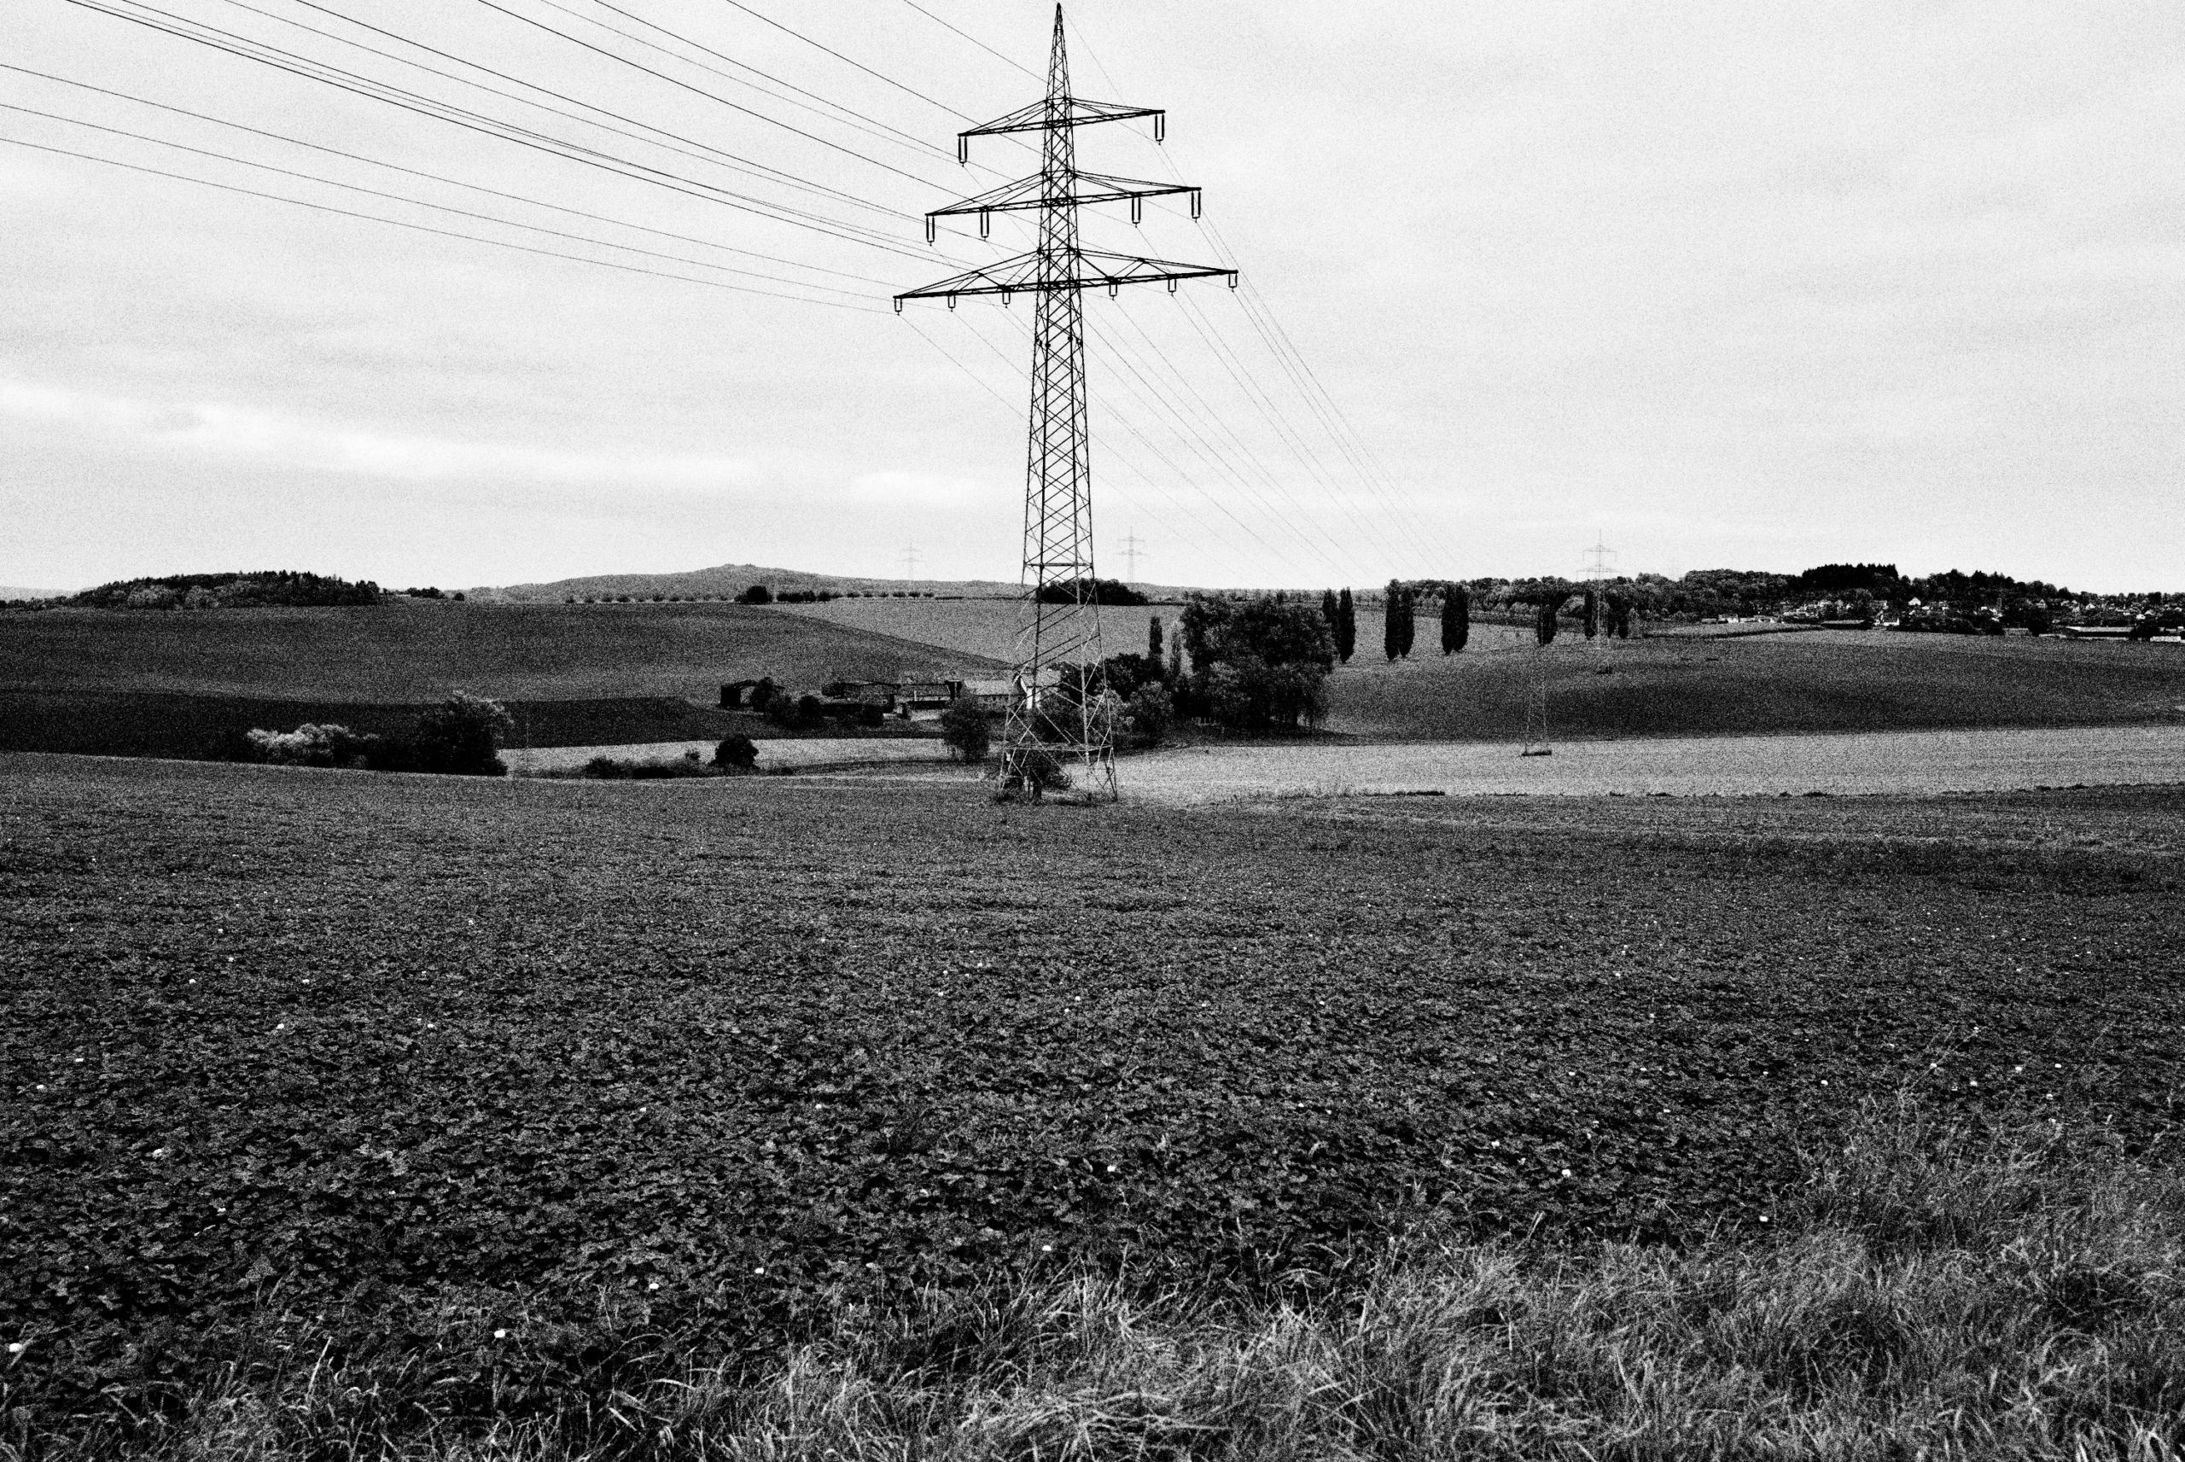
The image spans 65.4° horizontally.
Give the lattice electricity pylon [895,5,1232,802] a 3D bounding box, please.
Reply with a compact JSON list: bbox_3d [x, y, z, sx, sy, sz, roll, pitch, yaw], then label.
[{"bbox_3d":[-2.276,-22.579,118.745,25.800,54.850,6.420,1,4,20],"label":"lattice electricity pylon"}]

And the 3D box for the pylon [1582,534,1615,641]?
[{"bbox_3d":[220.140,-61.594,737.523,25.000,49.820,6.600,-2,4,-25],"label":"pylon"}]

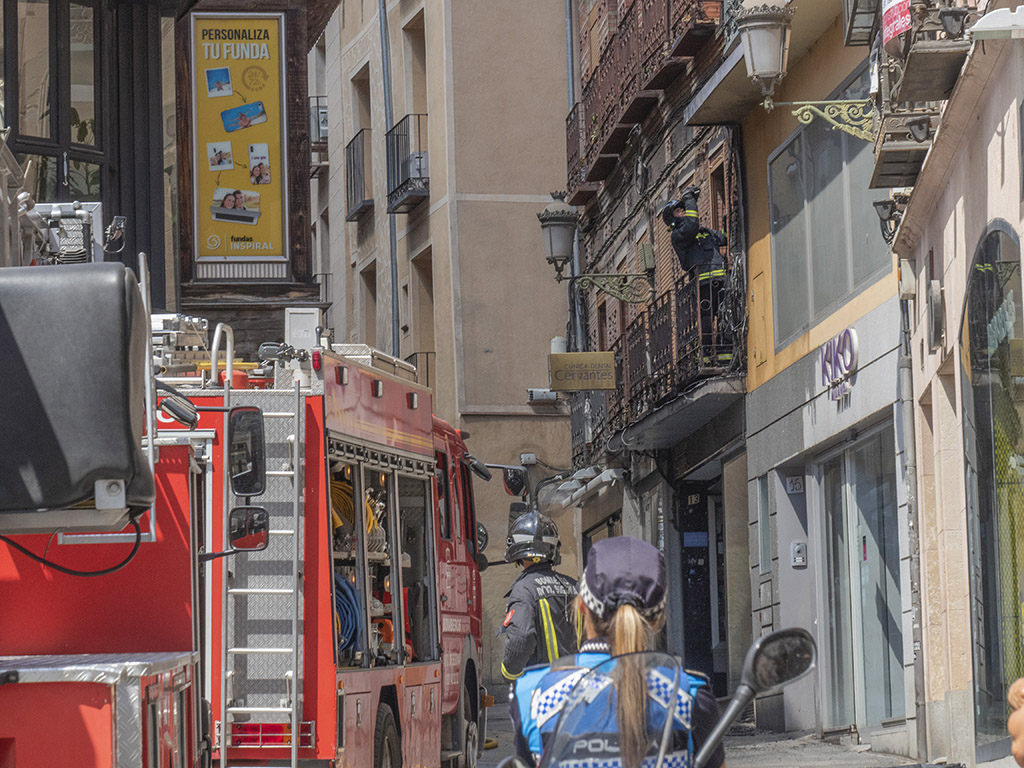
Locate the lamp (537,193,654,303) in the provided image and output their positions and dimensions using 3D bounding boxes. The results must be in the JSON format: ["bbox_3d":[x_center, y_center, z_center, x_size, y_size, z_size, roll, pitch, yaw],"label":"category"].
[{"bbox_3d":[0.933,-1.517,46.026,1.270,1.190,0.460,-1,-6,-5],"label":"lamp"}]

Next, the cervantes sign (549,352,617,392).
[{"bbox_3d":[0.781,-0.133,45.900,0.720,0.400,0.130,-1,-6,-5],"label":"cervantes sign"}]

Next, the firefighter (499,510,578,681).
[{"bbox_3d":[0.191,1.518,19.500,0.560,1.830,0.430,2,-7,-30],"label":"firefighter"}]

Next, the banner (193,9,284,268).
[{"bbox_3d":[-2.397,-2.173,36.500,0.830,2.160,0.070,0,-7,-10],"label":"banner"}]

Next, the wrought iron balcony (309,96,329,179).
[{"bbox_3d":[-3.062,-3.835,64.578,0.290,1.100,1.000,0,-7,-12],"label":"wrought iron balcony"}]

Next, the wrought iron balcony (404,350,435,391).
[{"bbox_3d":[-1.269,0.211,55.016,0.280,1.070,1.570,0,-6,-13],"label":"wrought iron balcony"}]

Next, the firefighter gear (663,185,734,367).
[{"bbox_3d":[1.889,-1.057,41.500,0.500,1.750,0.570,-8,-9,44],"label":"firefighter gear"}]

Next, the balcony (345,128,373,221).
[{"bbox_3d":[-2.204,-3.030,60.050,0.170,1.100,1.380,0,-7,-12],"label":"balcony"}]

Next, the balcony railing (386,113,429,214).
[{"bbox_3d":[-1.378,-2.943,55.447,0.280,1.070,1.570,0,-6,-13],"label":"balcony railing"}]

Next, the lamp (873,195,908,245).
[{"bbox_3d":[2.871,-1.247,31.500,0.270,0.370,0.250,-2,-6,2],"label":"lamp"}]

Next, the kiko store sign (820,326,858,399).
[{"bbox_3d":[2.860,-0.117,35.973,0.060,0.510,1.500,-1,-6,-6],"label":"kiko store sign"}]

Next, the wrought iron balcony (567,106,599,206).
[{"bbox_3d":[0.907,-2.866,51.670,0.290,1.060,1.280,-1,-6,-5],"label":"wrought iron balcony"}]

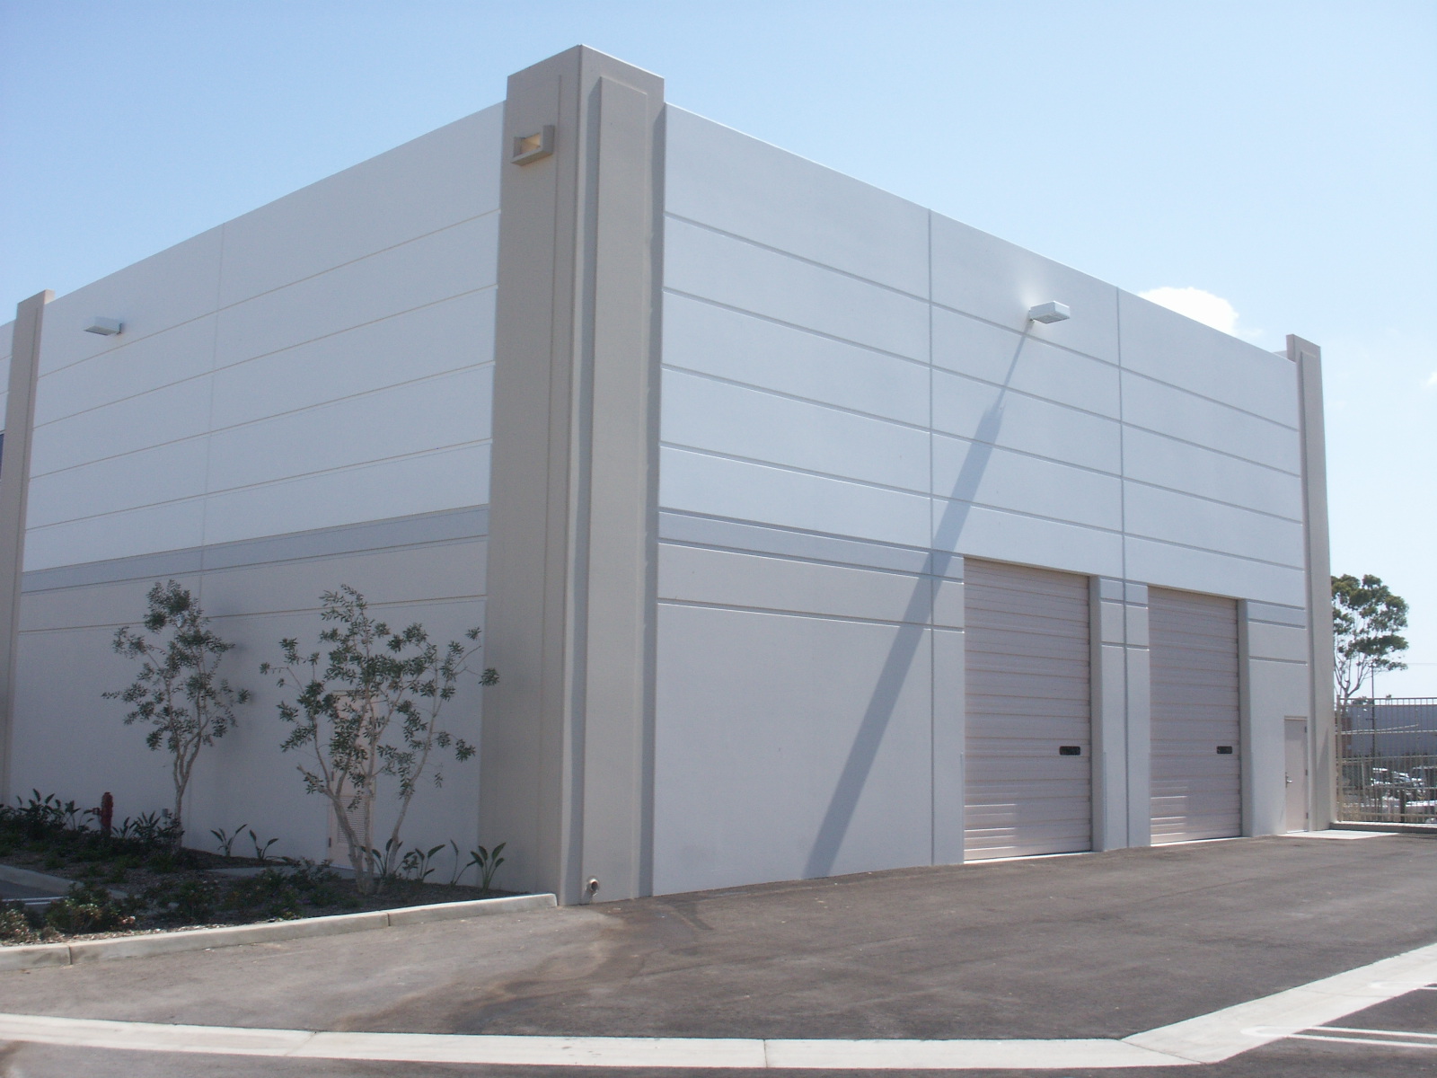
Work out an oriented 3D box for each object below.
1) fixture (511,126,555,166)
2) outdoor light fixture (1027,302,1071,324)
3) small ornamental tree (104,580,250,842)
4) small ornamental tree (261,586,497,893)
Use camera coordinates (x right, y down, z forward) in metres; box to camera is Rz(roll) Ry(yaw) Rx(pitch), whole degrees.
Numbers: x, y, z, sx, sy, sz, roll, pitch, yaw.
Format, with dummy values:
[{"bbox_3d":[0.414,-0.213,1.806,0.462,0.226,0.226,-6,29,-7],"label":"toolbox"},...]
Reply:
[{"bbox_3d":[-2.082,-4.428,17.280,0.560,0.310,0.140,-6,-10,44],"label":"fixture"},{"bbox_3d":[4.968,-3.398,23.178,0.550,0.160,0.420,-6,-10,44],"label":"outdoor light fixture"},{"bbox_3d":[-7.231,2.328,20.459,1.847,3.564,1.755,3,-7,-19],"label":"small ornamental tree"},{"bbox_3d":[-3.553,2.081,16.027,2.411,3.191,2.170,2,-7,-12],"label":"small ornamental tree"}]

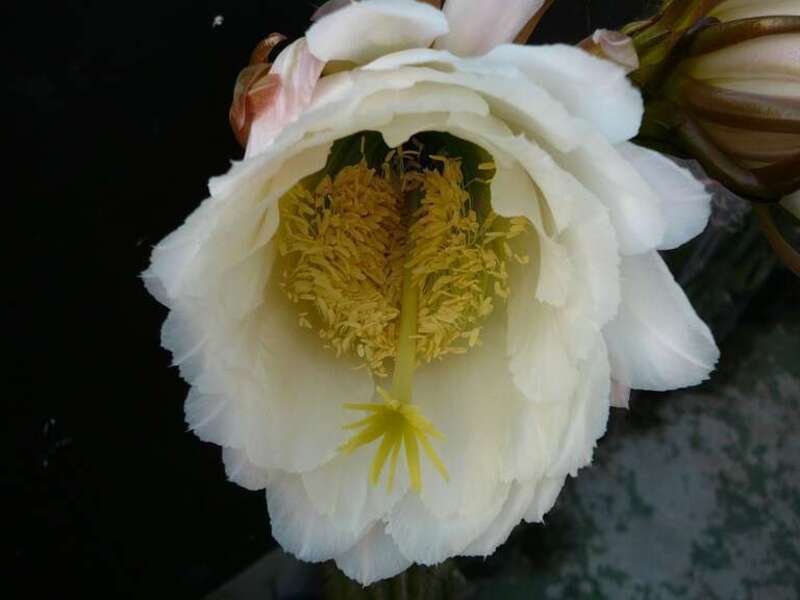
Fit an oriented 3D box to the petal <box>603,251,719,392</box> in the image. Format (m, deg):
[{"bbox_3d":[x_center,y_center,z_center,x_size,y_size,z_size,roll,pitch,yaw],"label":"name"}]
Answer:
[{"bbox_3d":[0.110,0.009,0.340,0.044,0.053,0.021,-15,4,-5],"label":"petal"}]

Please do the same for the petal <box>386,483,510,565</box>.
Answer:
[{"bbox_3d":[0.020,0.092,0.334,0.050,0.038,0.017,0,-17,3],"label":"petal"}]

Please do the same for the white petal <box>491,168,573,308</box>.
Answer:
[{"bbox_3d":[0.053,-0.026,0.326,0.033,0.053,0.021,-9,-2,31],"label":"white petal"}]

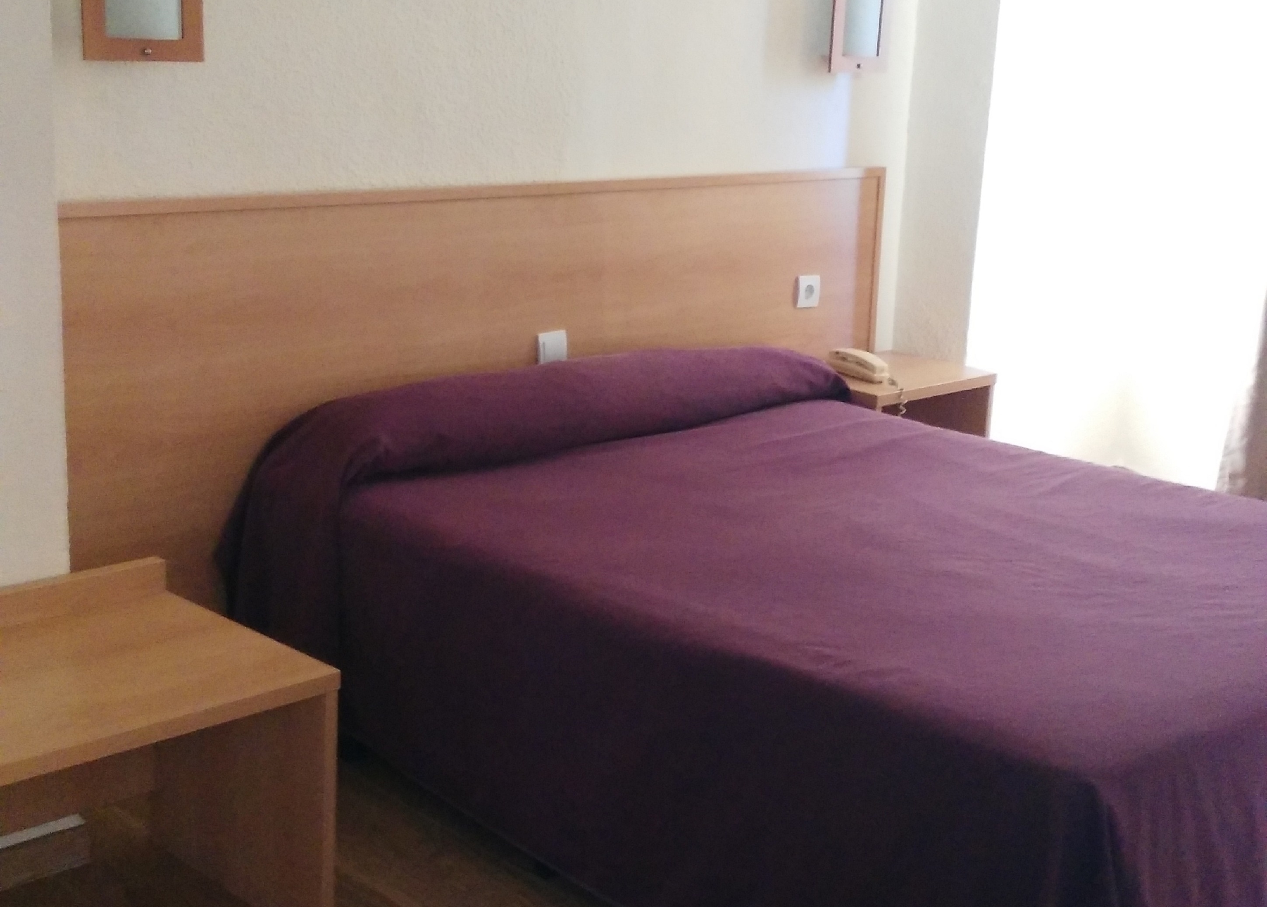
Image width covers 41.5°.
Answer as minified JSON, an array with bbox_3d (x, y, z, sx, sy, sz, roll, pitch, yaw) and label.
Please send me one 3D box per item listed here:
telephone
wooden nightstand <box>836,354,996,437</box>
[{"bbox_3d":[0.597,-0.234,4.317,0.075,0.066,0.195,-9,18,-39],"label":"telephone"},{"bbox_3d":[0.632,0.098,4.439,0.371,0.633,0.510,15,19,42],"label":"wooden nightstand"}]

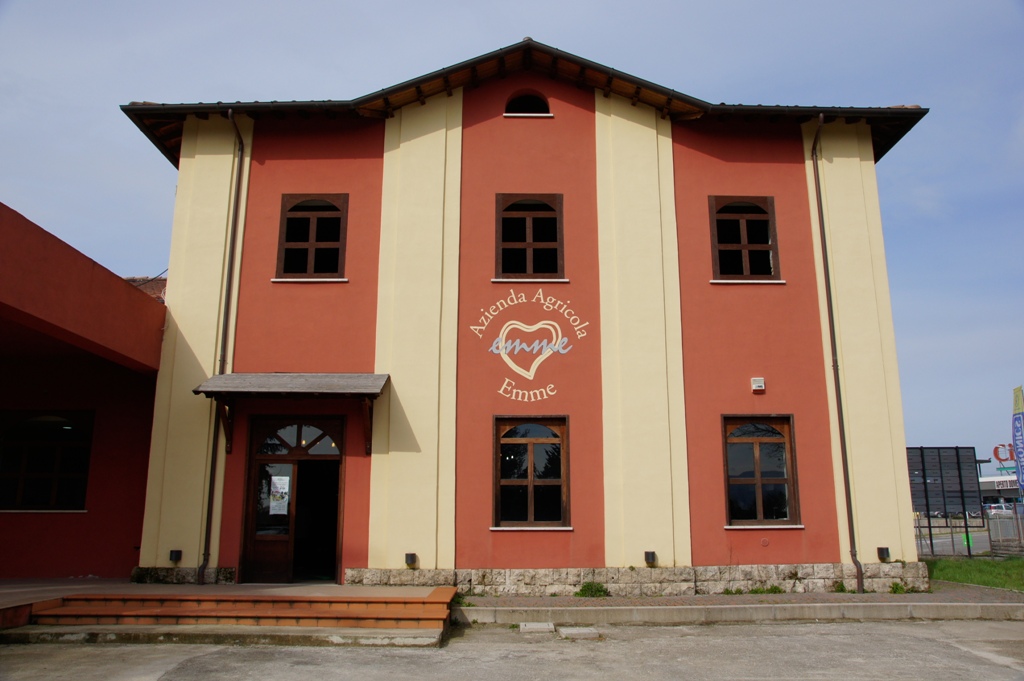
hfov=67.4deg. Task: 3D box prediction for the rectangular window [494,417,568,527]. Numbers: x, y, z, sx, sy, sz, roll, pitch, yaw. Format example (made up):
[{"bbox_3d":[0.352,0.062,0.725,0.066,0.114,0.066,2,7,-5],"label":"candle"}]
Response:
[{"bbox_3d":[0.358,2.367,13.970,1.371,1.978,0.160,0,-12,-1],"label":"rectangular window"}]

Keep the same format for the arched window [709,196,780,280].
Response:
[{"bbox_3d":[4.521,-1.974,14.972,1.312,1.738,0.160,0,-12,-1],"label":"arched window"}]

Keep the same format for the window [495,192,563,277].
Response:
[{"bbox_3d":[0.348,-2.007,14.890,1.335,1.739,0.160,0,-12,-1],"label":"window"}]

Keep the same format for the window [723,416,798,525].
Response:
[{"bbox_3d":[4.545,2.369,14.059,1.324,1.964,0.160,0,-12,-1],"label":"window"}]

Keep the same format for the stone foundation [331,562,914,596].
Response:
[{"bbox_3d":[2.225,4.229,13.565,10.280,0.504,0.250,0,-12,-1],"label":"stone foundation"}]

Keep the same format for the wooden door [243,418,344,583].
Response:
[{"bbox_3d":[-3.900,2.847,13.806,1.743,2.891,0.250,0,-12,-1],"label":"wooden door"}]

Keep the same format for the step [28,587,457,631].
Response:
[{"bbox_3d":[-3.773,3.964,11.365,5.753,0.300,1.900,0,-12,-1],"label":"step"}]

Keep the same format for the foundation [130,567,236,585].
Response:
[{"bbox_3d":[-5.695,4.098,13.408,1.822,0.278,0.220,0,-12,-1],"label":"foundation"}]

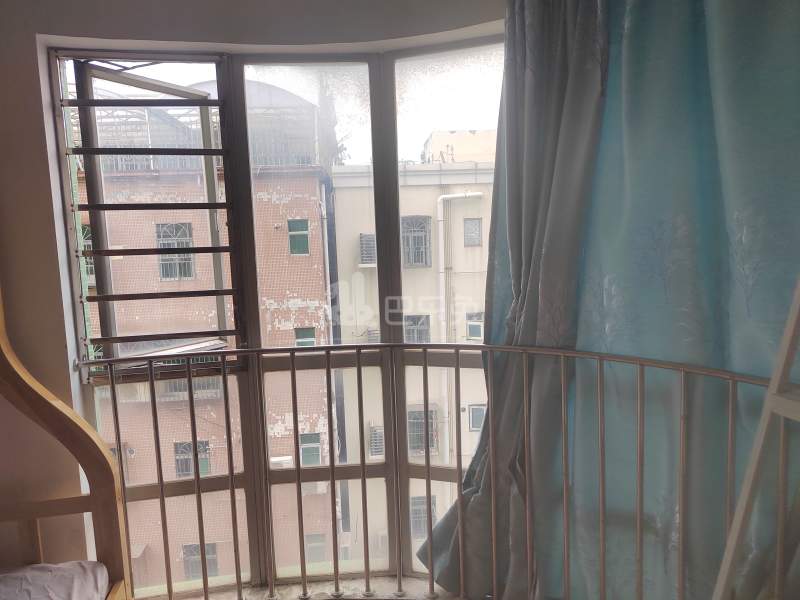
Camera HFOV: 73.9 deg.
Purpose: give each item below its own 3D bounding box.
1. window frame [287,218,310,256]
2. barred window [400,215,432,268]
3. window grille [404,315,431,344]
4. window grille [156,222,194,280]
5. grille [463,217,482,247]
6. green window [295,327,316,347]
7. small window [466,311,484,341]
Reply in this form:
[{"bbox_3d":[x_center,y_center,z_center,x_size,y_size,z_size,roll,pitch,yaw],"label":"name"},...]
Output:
[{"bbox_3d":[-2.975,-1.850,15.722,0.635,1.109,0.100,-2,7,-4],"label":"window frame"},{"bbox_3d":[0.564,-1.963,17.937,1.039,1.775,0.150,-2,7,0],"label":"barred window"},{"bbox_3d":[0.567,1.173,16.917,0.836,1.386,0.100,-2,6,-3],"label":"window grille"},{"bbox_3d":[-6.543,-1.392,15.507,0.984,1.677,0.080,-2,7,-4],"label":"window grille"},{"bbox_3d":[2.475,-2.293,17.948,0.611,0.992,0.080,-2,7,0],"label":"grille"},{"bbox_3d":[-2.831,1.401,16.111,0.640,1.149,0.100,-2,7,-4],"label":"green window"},{"bbox_3d":[2.421,0.852,16.990,0.569,0.897,0.100,-2,6,-3],"label":"small window"}]

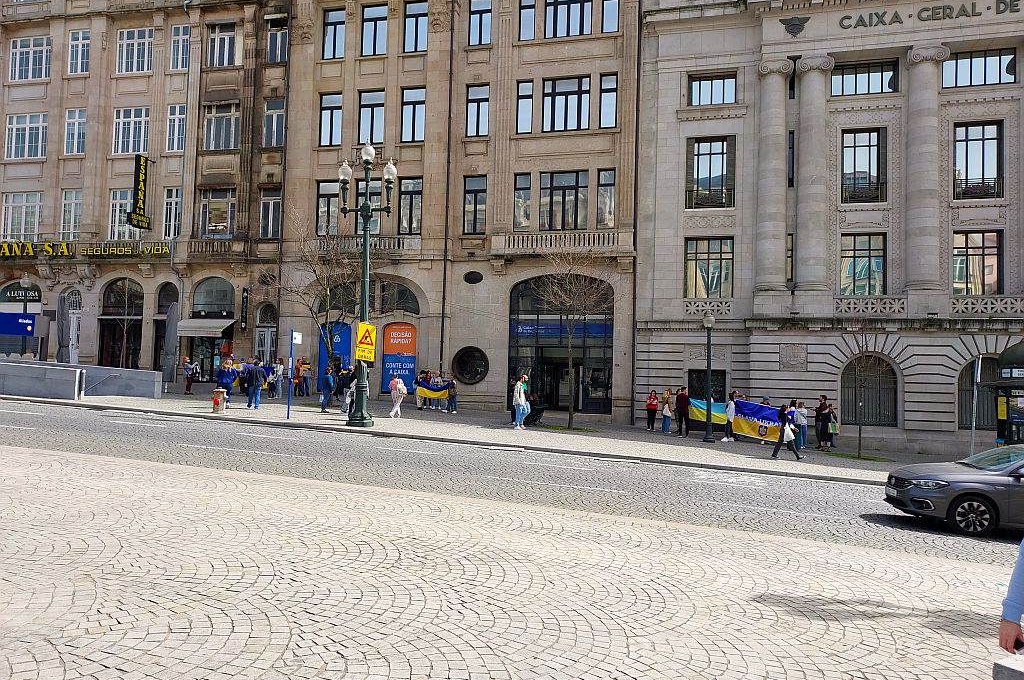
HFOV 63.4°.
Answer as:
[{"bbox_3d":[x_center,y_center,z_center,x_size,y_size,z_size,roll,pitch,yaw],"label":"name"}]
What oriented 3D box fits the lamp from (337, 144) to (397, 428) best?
[{"bbox_3d":[-4.247,-1.631,24.057,1.720,8.200,0.780,1,-3,16],"label":"lamp"}]

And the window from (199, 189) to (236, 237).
[{"bbox_3d":[-13.581,-5.840,38.231,1.877,2.348,0.200,1,-2,14],"label":"window"}]

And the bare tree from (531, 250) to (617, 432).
[{"bbox_3d":[2.072,-0.087,28.618,3.100,6.300,3.000,1,-3,16],"label":"bare tree"}]

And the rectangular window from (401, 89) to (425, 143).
[{"bbox_3d":[-4.707,-10.767,39.591,1.193,2.691,0.200,1,-3,16],"label":"rectangular window"}]

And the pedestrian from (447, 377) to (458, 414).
[{"bbox_3d":[-2.514,2.303,35.000,0.500,1.648,0.500,2,-3,-13],"label":"pedestrian"}]

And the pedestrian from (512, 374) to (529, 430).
[{"bbox_3d":[0.285,2.033,27.222,0.550,1.778,0.500,1,-2,14],"label":"pedestrian"}]

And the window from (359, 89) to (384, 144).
[{"bbox_3d":[-6.506,-10.340,38.499,1.274,2.569,0.200,1,-3,15],"label":"window"}]

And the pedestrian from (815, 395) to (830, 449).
[{"bbox_3d":[10.206,2.675,27.209,0.420,1.790,0.520,2,-3,-6],"label":"pedestrian"}]

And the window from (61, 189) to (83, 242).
[{"bbox_3d":[-21.349,-6.070,40.238,1.091,2.488,0.200,1,-2,14],"label":"window"}]

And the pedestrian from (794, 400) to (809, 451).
[{"bbox_3d":[9.308,2.686,26.568,0.480,1.600,0.360,0,-3,30],"label":"pedestrian"}]

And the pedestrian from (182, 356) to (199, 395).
[{"bbox_3d":[-13.313,1.478,34.300,0.550,1.582,0.460,1,-3,9],"label":"pedestrian"}]

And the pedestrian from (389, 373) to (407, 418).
[{"bbox_3d":[-4.023,1.955,29.100,0.580,1.606,0.580,-1,-4,45],"label":"pedestrian"}]

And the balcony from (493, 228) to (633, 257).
[{"bbox_3d":[2.033,-3.983,34.113,6.072,0.974,0.800,1,-3,16],"label":"balcony"}]

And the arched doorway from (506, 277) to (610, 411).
[{"bbox_3d":[2.002,0.201,34.060,4.349,5.668,0.500,1,-2,14],"label":"arched doorway"}]

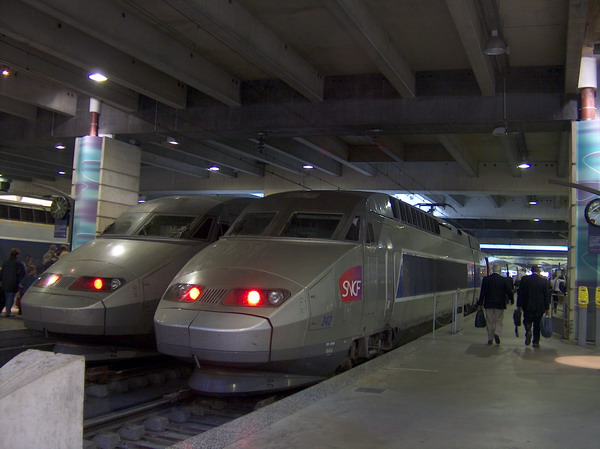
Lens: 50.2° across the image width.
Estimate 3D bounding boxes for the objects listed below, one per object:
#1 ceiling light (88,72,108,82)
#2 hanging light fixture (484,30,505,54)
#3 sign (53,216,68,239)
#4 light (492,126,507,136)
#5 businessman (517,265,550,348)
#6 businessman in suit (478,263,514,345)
[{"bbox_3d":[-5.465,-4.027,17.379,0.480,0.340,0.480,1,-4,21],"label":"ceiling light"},{"bbox_3d":[4.208,-3.921,13.806,0.470,0.540,0.470,1,-4,21],"label":"hanging light fixture"},{"bbox_3d":[-7.619,0.127,20.401,0.500,0.620,0.120,1,-4,21],"label":"sign"},{"bbox_3d":[5.298,-2.450,16.933,0.430,0.290,0.430,1,-4,21],"label":"light"},{"bbox_3d":[5.028,1.759,13.781,0.660,1.740,0.480,1,-4,21],"label":"businessman"},{"bbox_3d":[4.337,1.761,14.159,0.660,1.730,0.480,1,-4,21],"label":"businessman in suit"}]

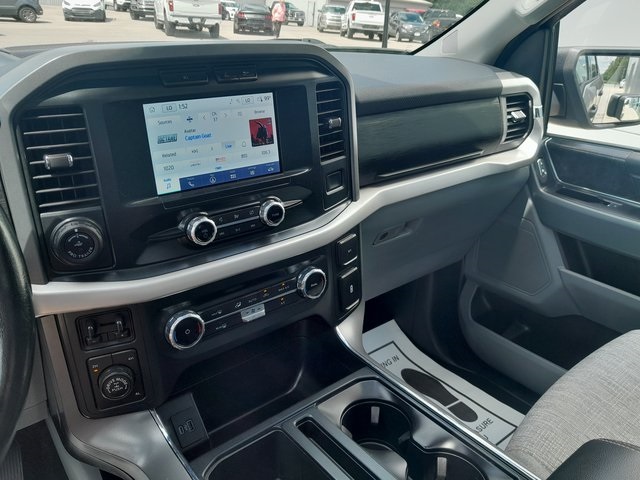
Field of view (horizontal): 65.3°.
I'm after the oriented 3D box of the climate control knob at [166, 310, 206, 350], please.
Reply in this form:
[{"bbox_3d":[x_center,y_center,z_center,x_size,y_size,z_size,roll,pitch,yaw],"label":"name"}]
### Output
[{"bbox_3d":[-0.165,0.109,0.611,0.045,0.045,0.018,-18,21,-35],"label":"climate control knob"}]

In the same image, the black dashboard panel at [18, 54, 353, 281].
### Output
[{"bbox_3d":[-0.122,-0.103,0.628,0.435,0.240,0.070,-16,21,-35],"label":"black dashboard panel"}]

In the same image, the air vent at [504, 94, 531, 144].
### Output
[{"bbox_3d":[0.409,-0.254,1.044,0.087,0.090,0.030,-18,21,-35],"label":"air vent"}]

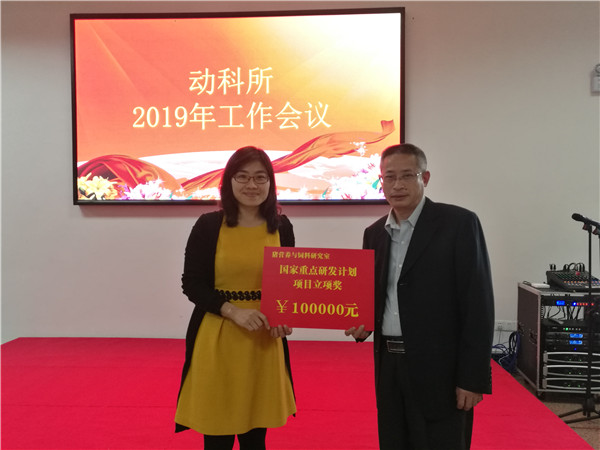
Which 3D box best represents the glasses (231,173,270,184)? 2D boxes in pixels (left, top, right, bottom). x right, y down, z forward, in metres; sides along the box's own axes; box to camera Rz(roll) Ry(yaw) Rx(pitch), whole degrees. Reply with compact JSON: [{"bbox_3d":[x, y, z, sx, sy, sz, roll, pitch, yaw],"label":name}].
[{"bbox_3d":[-0.182,-0.171,1.756,0.136,0.042,0.138,0,3,-6],"label":"glasses"}]

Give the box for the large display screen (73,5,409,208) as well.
[{"bbox_3d":[-0.614,-1.122,4.554,3.230,1.855,0.100,0,2,3],"label":"large display screen"}]

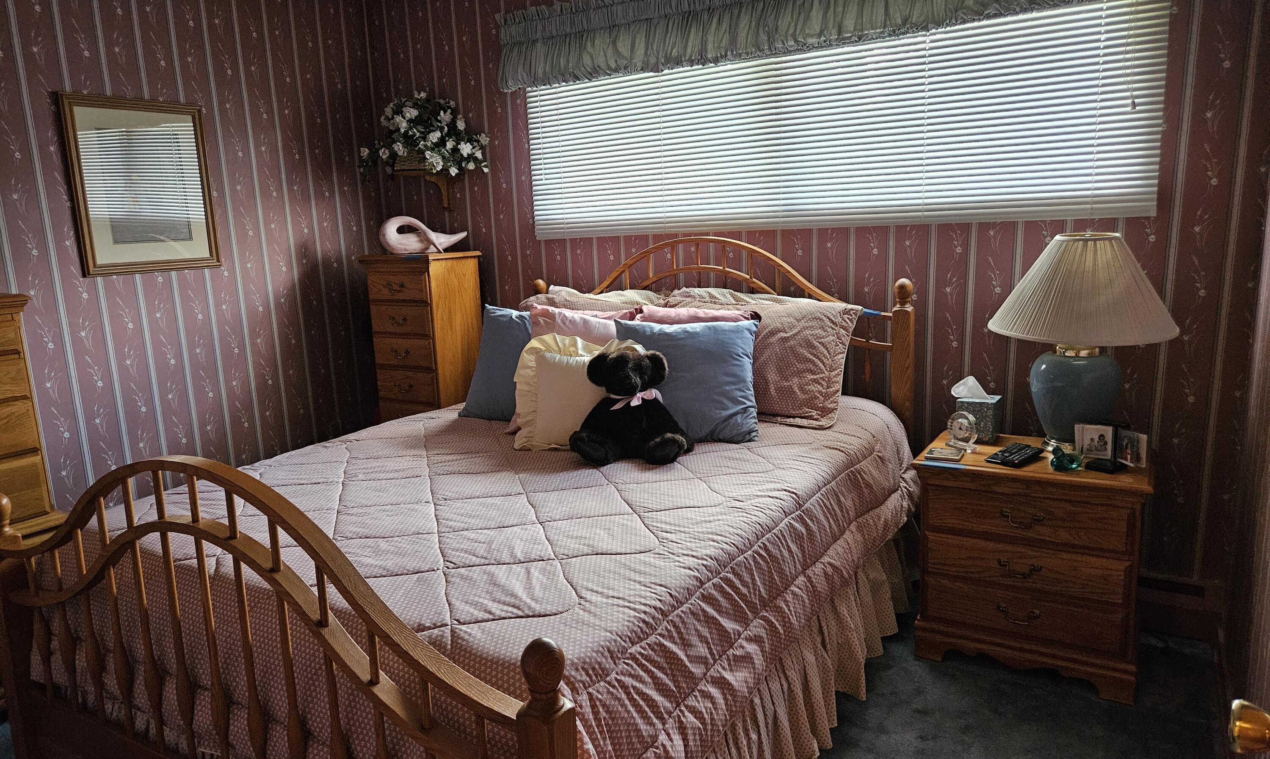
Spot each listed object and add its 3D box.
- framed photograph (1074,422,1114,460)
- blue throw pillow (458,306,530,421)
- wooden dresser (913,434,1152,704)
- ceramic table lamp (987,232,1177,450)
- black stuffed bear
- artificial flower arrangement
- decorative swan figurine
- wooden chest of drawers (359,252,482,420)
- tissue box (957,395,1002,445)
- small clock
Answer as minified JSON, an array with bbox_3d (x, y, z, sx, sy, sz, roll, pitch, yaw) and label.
[{"bbox_3d":[1.301,0.175,2.394,0.097,0.098,0.030,5,13,31],"label":"framed photograph"},{"bbox_3d":[-0.400,-0.059,3.047,0.450,0.440,0.160,3,-16,23],"label":"blue throw pillow"},{"bbox_3d":[1.213,0.534,2.597,0.604,0.632,0.409,5,13,31],"label":"wooden dresser"},{"bbox_3d":[1.313,-0.102,2.492,0.498,0.648,0.498,5,13,31],"label":"ceramic table lamp"},{"bbox_3d":[-0.002,0.060,2.518,0.370,0.325,0.290,-1,11,4],"label":"black stuffed bear"},{"bbox_3d":[-0.948,-1.077,3.772,0.540,0.380,0.270,5,13,31],"label":"artificial flower arrangement"},{"bbox_3d":[-0.941,-0.644,3.763,0.400,0.164,0.140,-1,11,6],"label":"decorative swan figurine"},{"bbox_3d":[-0.942,0.042,3.921,0.434,1.242,0.331,5,13,31],"label":"wooden chest of drawers"},{"bbox_3d":[1.107,0.124,2.720,0.112,0.132,0.111,5,13,31],"label":"tissue box"},{"bbox_3d":[1.015,0.158,2.617,0.042,0.113,0.100,-8,13,-27],"label":"small clock"}]

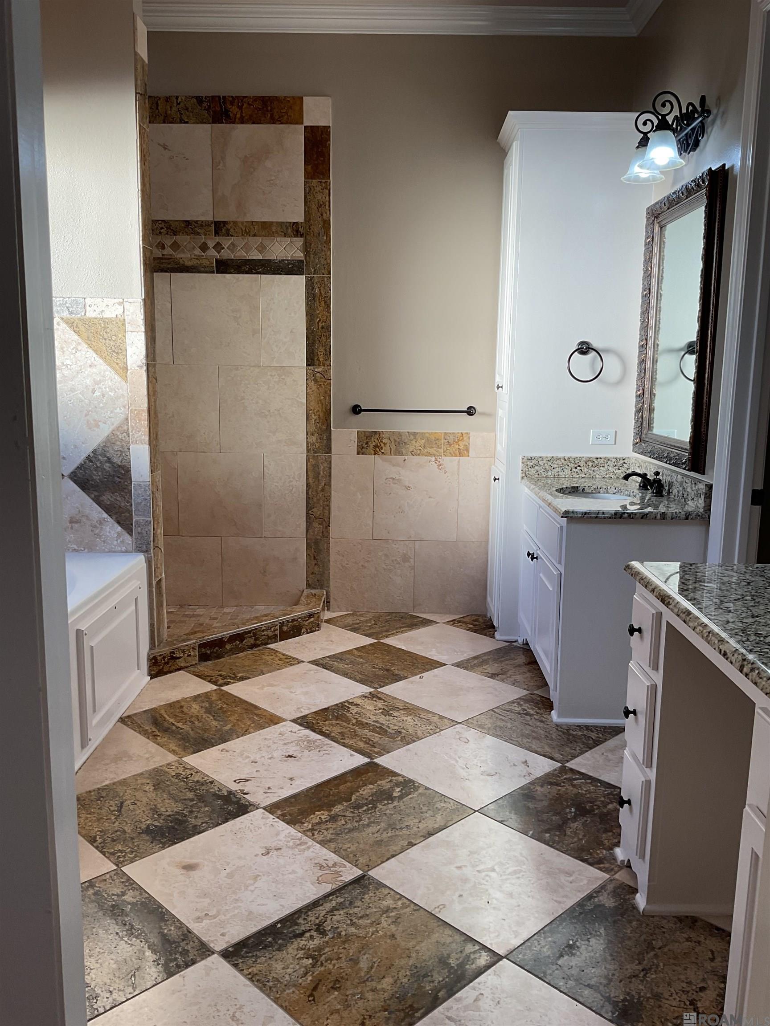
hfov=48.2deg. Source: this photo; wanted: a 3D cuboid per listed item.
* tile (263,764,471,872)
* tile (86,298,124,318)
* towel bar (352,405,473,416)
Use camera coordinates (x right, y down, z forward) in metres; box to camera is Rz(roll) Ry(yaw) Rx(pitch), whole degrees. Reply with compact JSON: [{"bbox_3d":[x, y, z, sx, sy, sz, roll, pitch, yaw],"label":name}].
[{"bbox_3d":[-0.047,0.904,2.596,0.457,0.013,0.457,-9,13,-44],"label":"tile"},{"bbox_3d":[-1.130,-0.829,3.475,0.155,0.074,0.013,1,10,1],"label":"tile"},{"bbox_3d":[0.150,-0.533,4.472,0.650,0.055,0.075,1,10,1],"label":"towel bar"}]

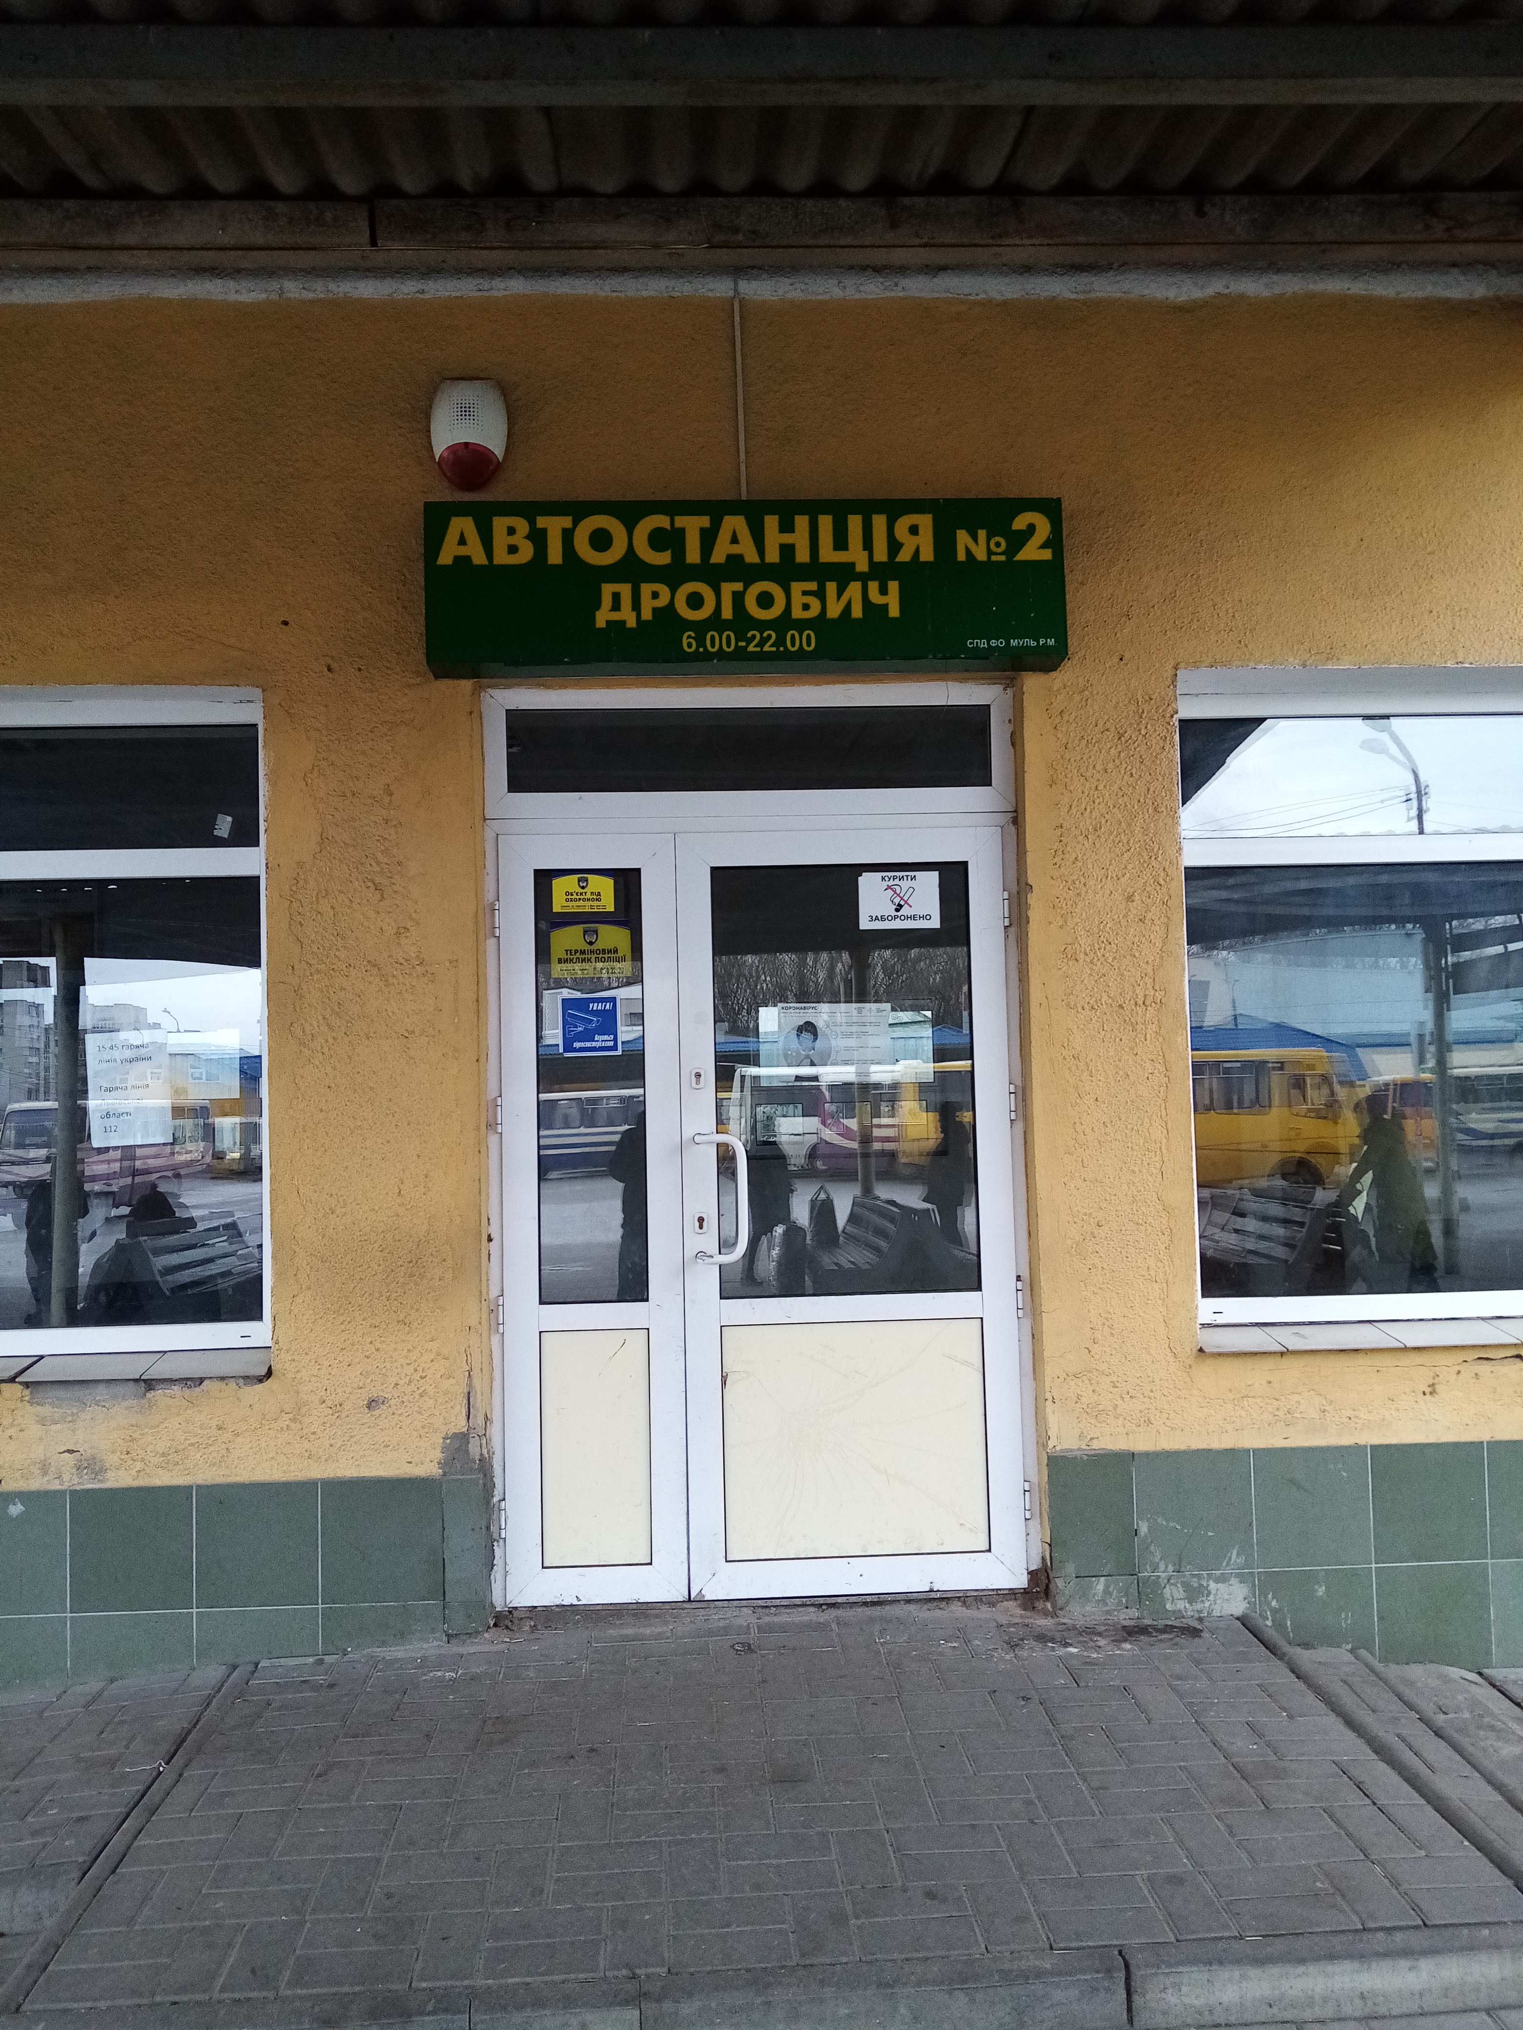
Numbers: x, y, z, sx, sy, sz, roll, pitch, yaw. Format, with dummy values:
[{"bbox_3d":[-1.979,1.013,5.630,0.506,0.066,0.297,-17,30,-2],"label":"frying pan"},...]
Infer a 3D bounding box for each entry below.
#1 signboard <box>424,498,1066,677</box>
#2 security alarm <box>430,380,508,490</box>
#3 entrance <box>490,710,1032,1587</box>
[{"bbox_3d":[-0.035,-1.075,3.838,1.585,0.400,0.126,-1,-3,-2],"label":"signboard"},{"bbox_3d":[-0.739,-1.471,3.856,0.195,0.275,0.085,-1,-3,-2],"label":"security alarm"},{"bbox_3d":[-0.005,0.315,3.942,1.385,2.340,0.130,-1,-3,-2],"label":"entrance"}]

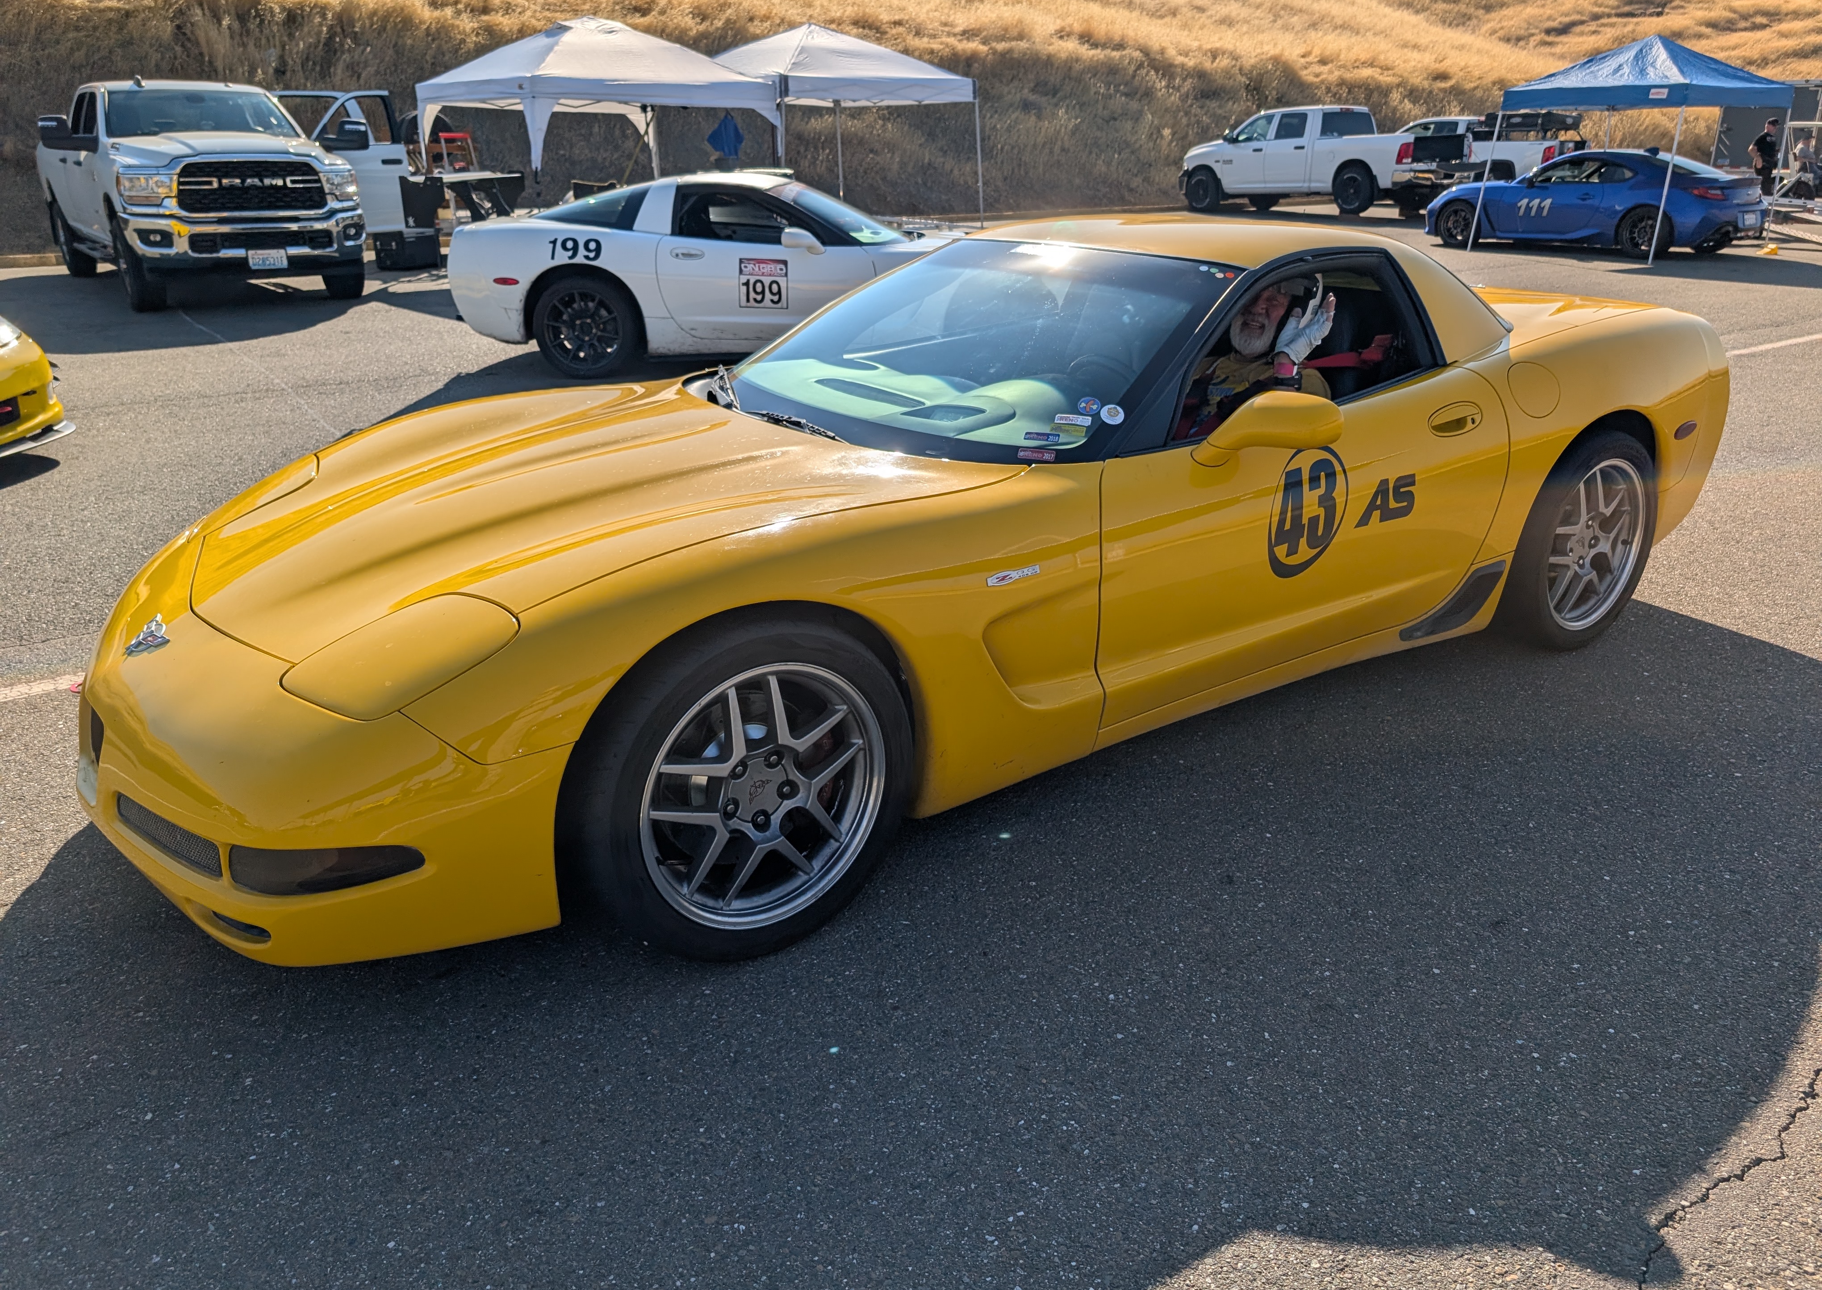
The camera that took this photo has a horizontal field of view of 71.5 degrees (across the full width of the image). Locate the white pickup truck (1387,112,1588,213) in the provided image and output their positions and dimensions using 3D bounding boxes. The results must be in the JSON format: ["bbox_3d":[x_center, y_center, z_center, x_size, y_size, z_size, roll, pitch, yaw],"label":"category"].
[{"bbox_3d":[12.400,-11.350,29.700,5.800,1.900,2.000,20,29,41],"label":"white pickup truck"}]

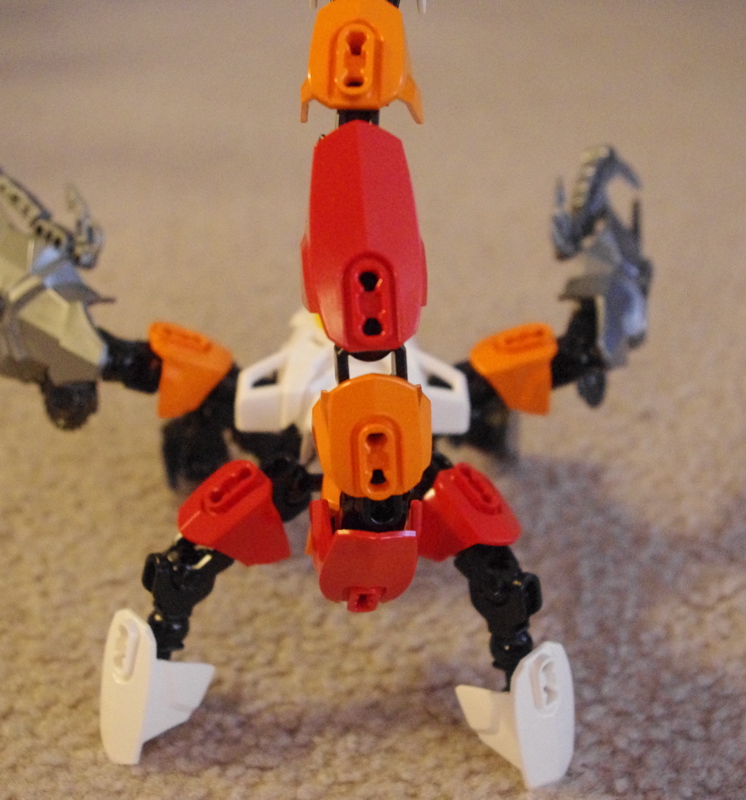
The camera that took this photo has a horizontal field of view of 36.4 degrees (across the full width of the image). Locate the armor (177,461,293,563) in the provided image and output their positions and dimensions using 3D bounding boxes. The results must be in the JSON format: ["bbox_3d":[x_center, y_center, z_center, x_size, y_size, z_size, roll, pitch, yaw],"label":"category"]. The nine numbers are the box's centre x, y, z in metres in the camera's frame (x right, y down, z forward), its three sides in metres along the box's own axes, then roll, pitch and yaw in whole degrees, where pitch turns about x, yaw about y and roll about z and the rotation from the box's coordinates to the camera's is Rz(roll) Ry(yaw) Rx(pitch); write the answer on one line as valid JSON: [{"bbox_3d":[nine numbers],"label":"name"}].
[{"bbox_3d":[-0.032,0.026,0.267,0.025,0.018,0.022,-39,35,-9],"label":"armor"}]

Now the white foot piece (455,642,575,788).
[{"bbox_3d":[0.035,0.076,0.275,0.022,0.039,0.018,-12,11,-30],"label":"white foot piece"}]

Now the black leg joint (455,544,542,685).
[{"bbox_3d":[0.030,0.050,0.268,0.017,0.031,0.016,-18,16,-23],"label":"black leg joint"}]

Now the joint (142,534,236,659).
[{"bbox_3d":[-0.045,0.048,0.272,0.018,0.029,0.016,23,16,22],"label":"joint"}]

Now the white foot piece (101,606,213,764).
[{"bbox_3d":[-0.054,0.070,0.282,0.022,0.039,0.018,13,12,37],"label":"white foot piece"}]

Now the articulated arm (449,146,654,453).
[{"bbox_3d":[0.050,-0.029,0.312,0.052,0.058,0.084,6,35,9],"label":"articulated arm"}]

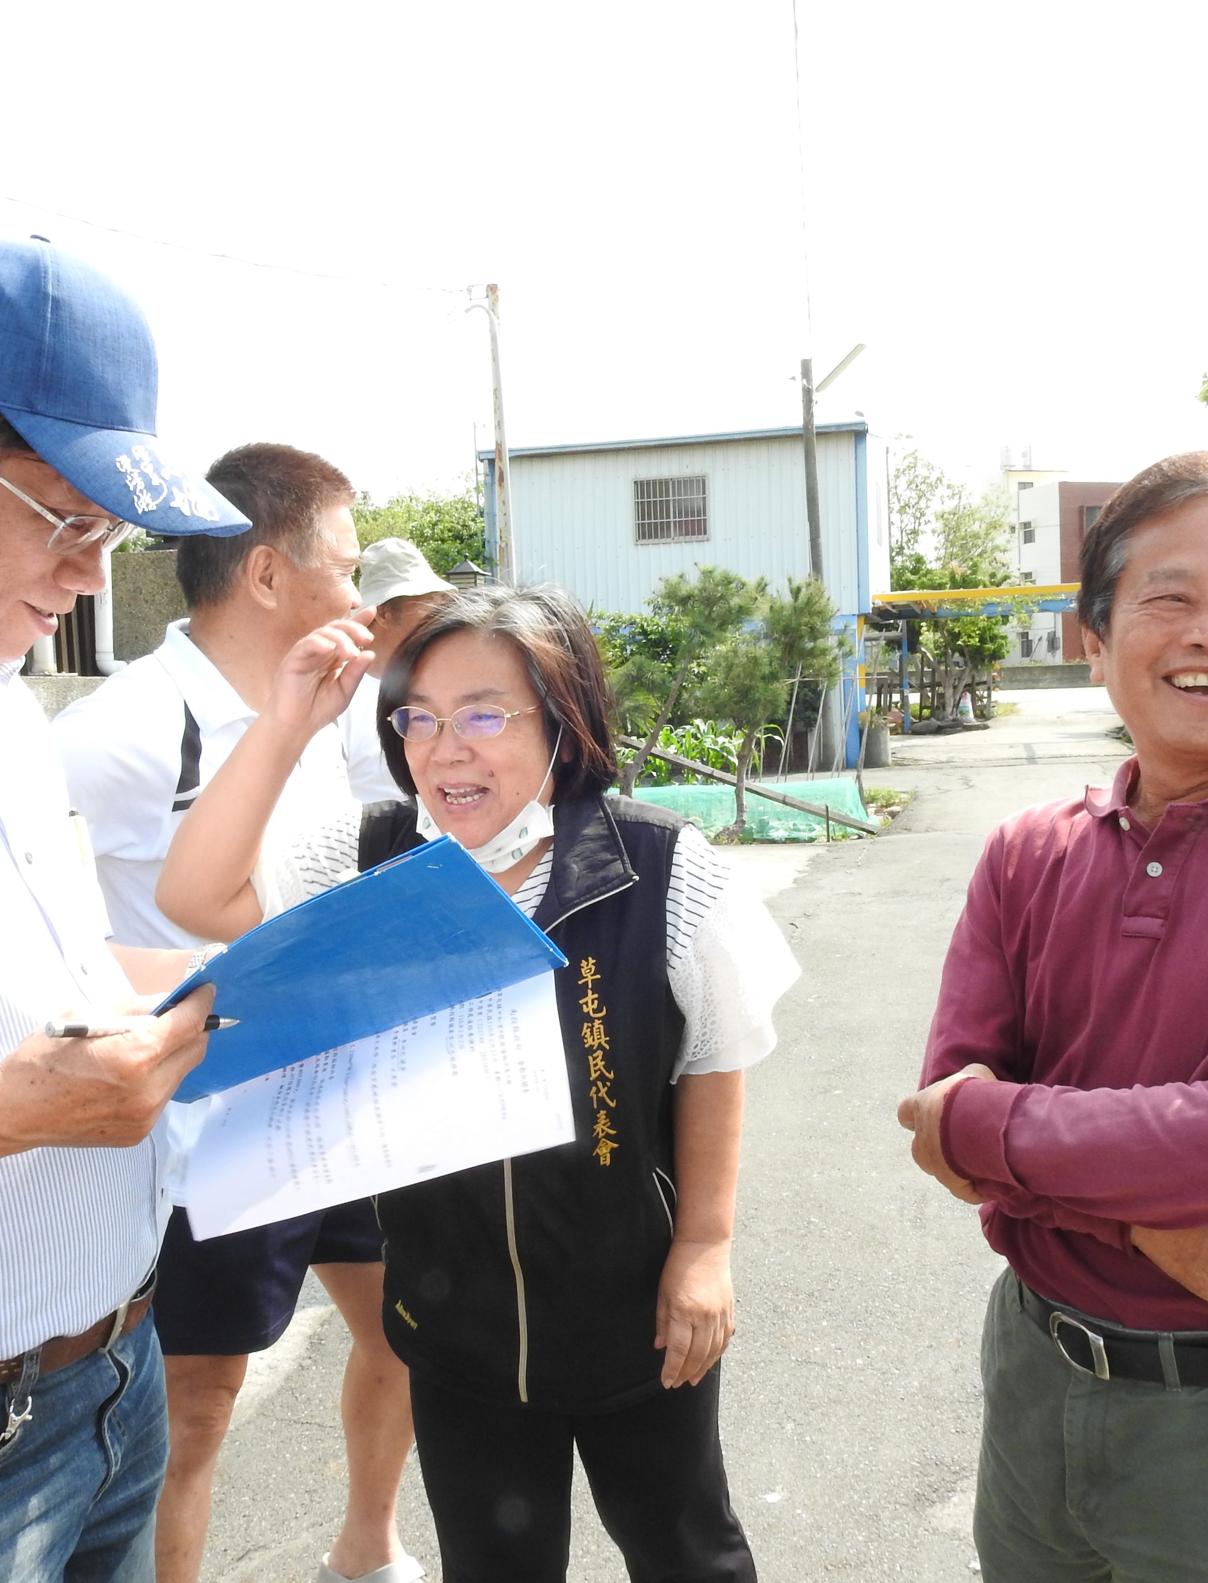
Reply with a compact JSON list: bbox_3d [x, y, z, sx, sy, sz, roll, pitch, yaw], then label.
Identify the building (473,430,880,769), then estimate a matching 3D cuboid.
[{"bbox_3d":[1.607,-3.006,24.341,5.876,5.059,4.400,-1,5,14],"label":"building"}]

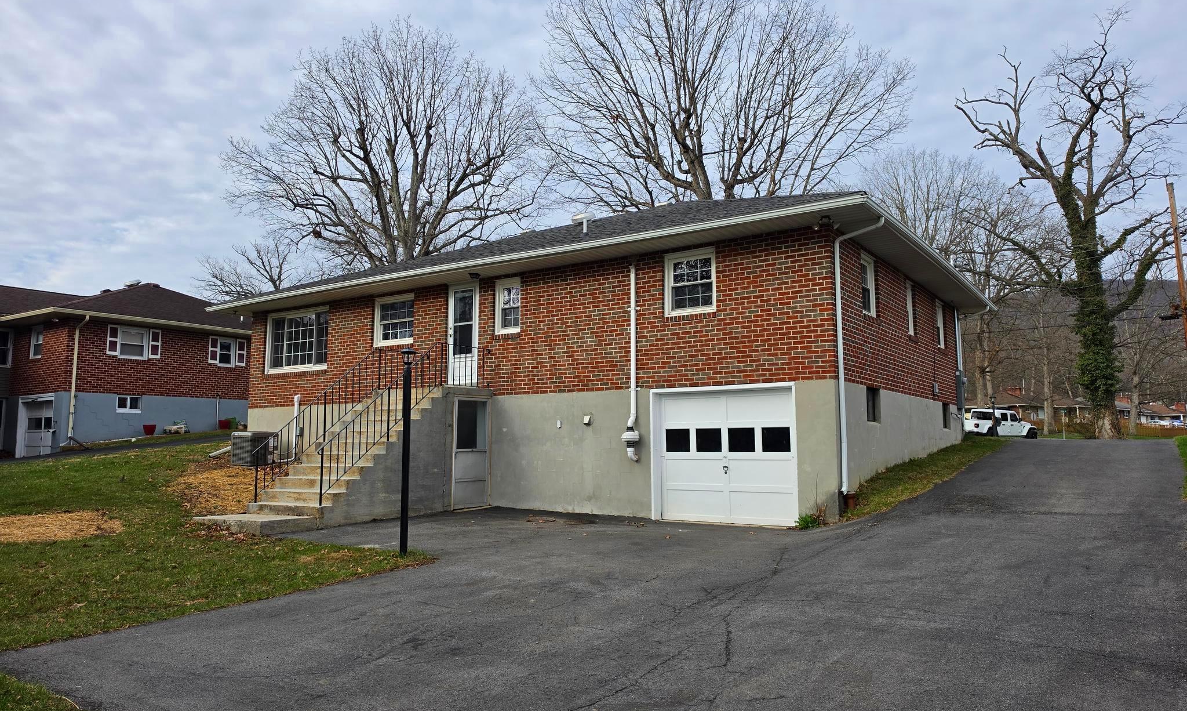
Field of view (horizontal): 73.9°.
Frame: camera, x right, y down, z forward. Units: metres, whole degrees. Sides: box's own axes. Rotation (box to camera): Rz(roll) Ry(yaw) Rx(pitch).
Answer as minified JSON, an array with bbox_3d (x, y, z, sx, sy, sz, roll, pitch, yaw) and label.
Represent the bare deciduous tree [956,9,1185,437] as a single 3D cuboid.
[{"bbox_3d":[31.530,-8.756,50.396,15.200,28.117,14.300,-4,-7,32],"label":"bare deciduous tree"}]

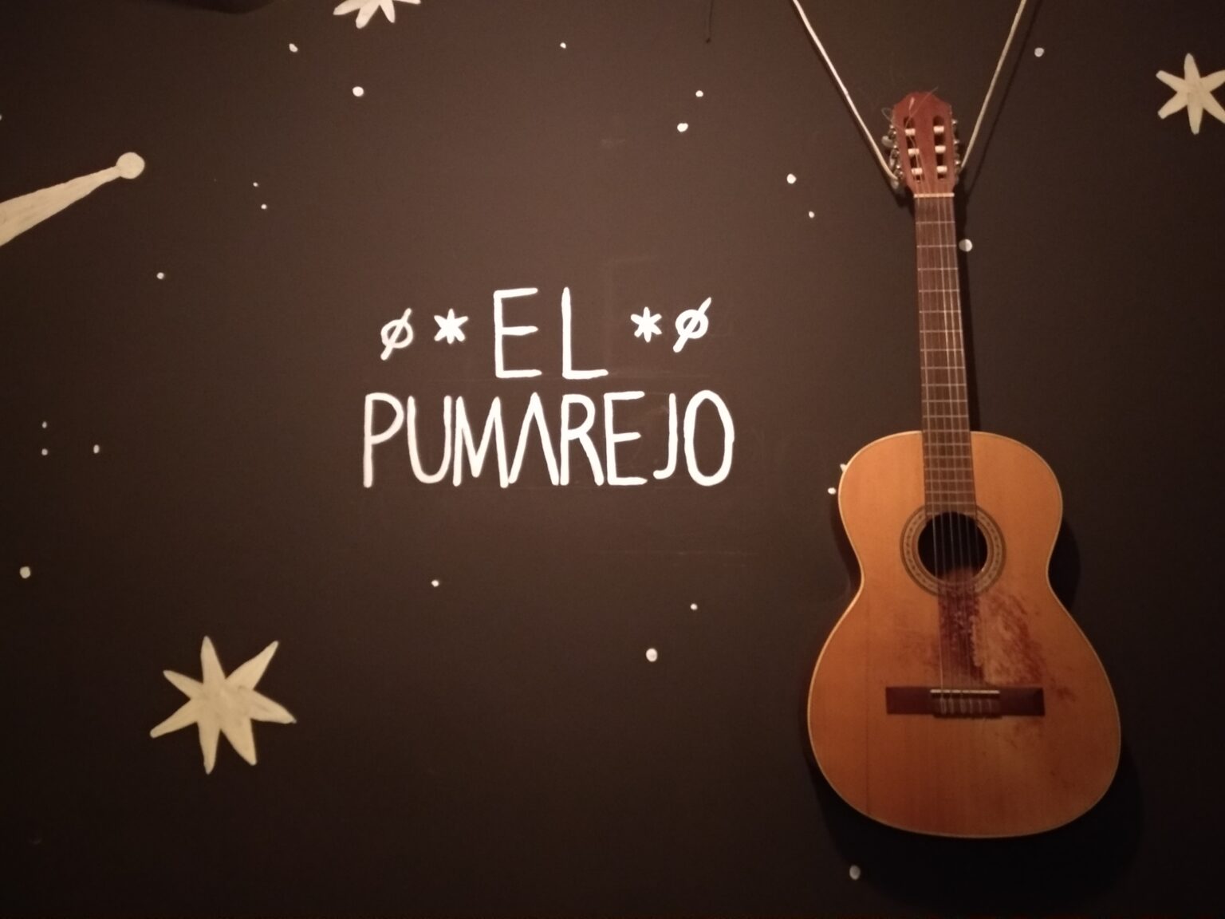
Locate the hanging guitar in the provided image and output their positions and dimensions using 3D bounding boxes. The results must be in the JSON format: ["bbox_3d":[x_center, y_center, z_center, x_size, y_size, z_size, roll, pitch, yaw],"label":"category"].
[{"bbox_3d":[0.438,-0.036,1.237,0.372,1.004,0.106,0,-11,6],"label":"hanging guitar"}]

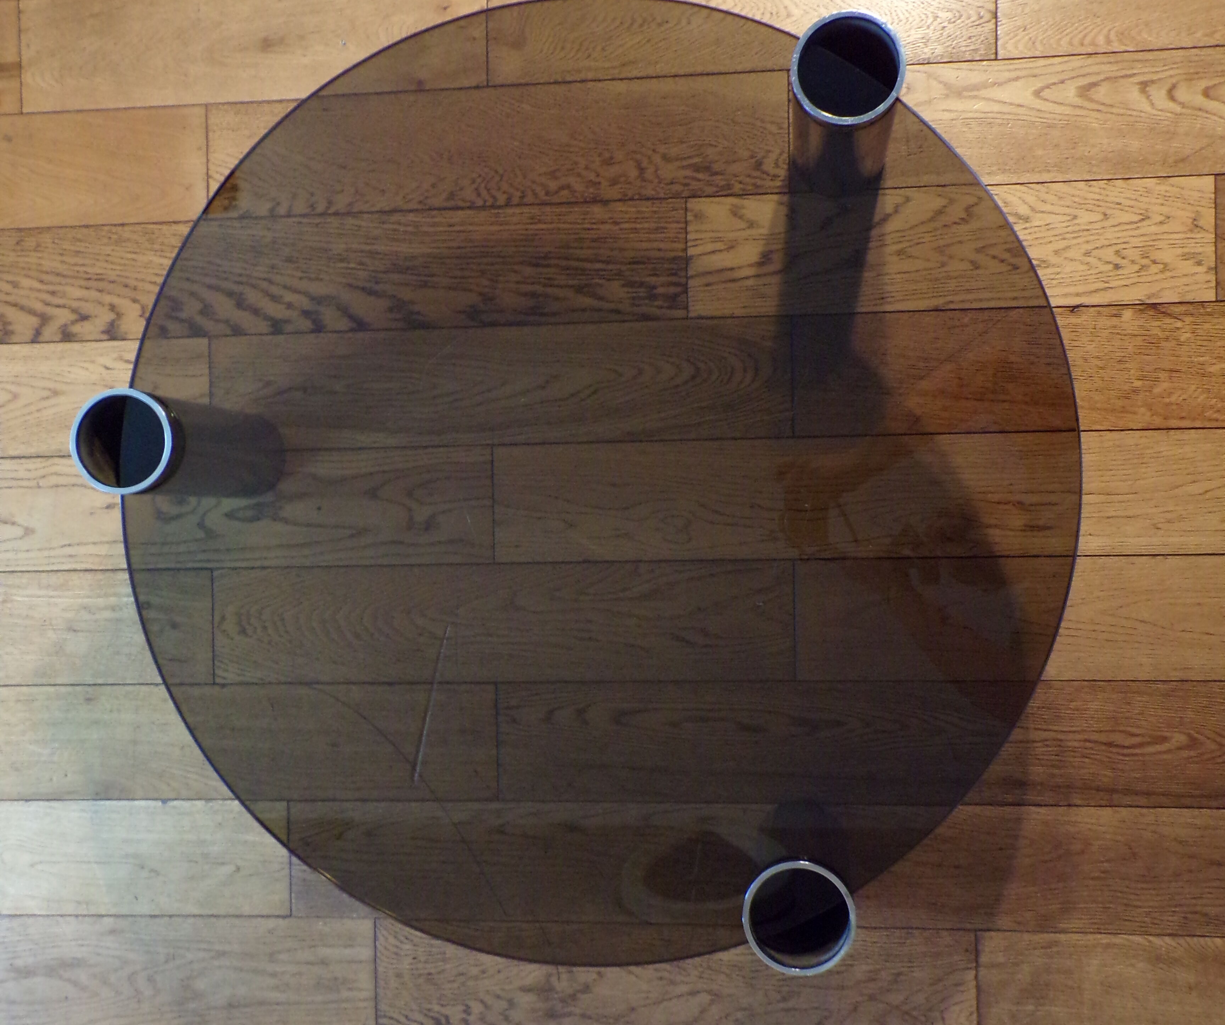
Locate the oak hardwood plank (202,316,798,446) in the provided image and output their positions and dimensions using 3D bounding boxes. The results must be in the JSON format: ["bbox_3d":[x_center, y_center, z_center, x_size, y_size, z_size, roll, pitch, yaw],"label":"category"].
[{"bbox_3d":[-0.119,-0.130,1.349,0.600,0.017,0.120,-1,90,7],"label":"oak hardwood plank"}]

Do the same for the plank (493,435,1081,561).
[{"bbox_3d":[0.200,-0.014,1.308,0.640,0.020,0.121,-1,90,7],"label":"plank"}]

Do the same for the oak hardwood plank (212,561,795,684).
[{"bbox_3d":[-0.117,0.113,1.349,0.600,0.017,0.120,-1,90,7],"label":"oak hardwood plank"}]

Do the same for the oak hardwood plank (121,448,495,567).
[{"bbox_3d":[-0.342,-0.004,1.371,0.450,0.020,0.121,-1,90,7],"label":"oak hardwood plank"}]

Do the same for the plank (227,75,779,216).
[{"bbox_3d":[-0.122,-0.369,1.345,0.597,0.020,0.121,-1,90,7],"label":"plank"}]

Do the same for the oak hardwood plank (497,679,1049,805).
[{"bbox_3d":[0.192,0.226,1.308,0.620,0.020,0.119,-1,90,7],"label":"oak hardwood plank"}]

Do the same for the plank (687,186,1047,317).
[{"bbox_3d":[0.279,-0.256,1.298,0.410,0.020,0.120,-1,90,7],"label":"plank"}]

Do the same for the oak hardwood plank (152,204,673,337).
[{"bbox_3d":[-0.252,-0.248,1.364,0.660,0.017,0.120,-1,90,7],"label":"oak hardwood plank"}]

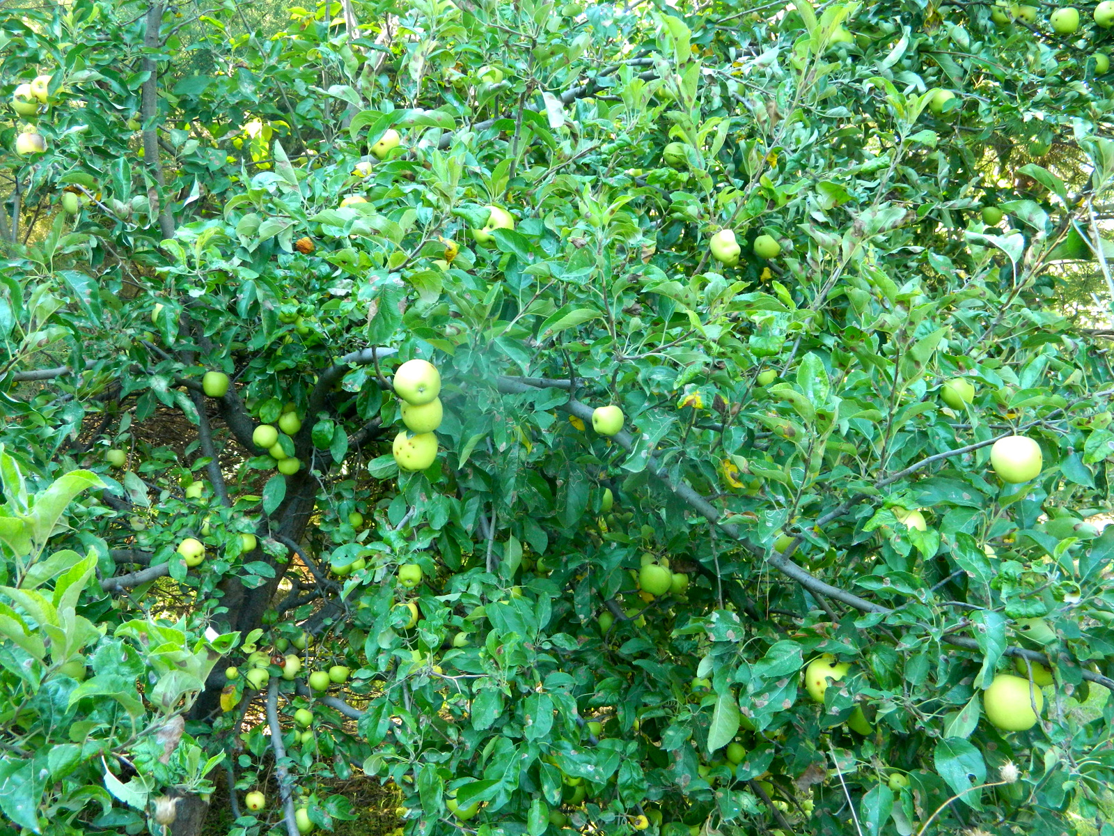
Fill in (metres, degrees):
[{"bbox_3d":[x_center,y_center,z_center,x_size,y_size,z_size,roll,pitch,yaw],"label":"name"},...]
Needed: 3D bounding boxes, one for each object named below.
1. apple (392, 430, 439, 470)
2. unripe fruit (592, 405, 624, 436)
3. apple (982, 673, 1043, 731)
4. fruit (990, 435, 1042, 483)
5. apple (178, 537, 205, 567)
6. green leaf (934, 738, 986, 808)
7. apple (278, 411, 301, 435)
[{"bbox_3d":[-0.202,0.045,1.880,0.064,0.059,0.064,0,8,0],"label":"apple"},{"bbox_3d":[0.093,0.004,2.420,0.059,0.057,0.059,0,8,0],"label":"unripe fruit"},{"bbox_3d":[0.518,0.323,1.500,0.067,0.064,0.067,0,8,0],"label":"apple"},{"bbox_3d":[0.589,0.052,1.690,0.066,0.061,0.066,0,8,0],"label":"fruit"},{"bbox_3d":[-0.775,0.284,2.800,0.060,0.059,0.060,0,8,0],"label":"apple"},{"bbox_3d":[0.449,0.396,1.470,0.055,0.092,0.020,-30,-22,-3],"label":"green leaf"},{"bbox_3d":[-0.657,0.013,3.250,0.057,0.056,0.057,0,8,0],"label":"apple"}]

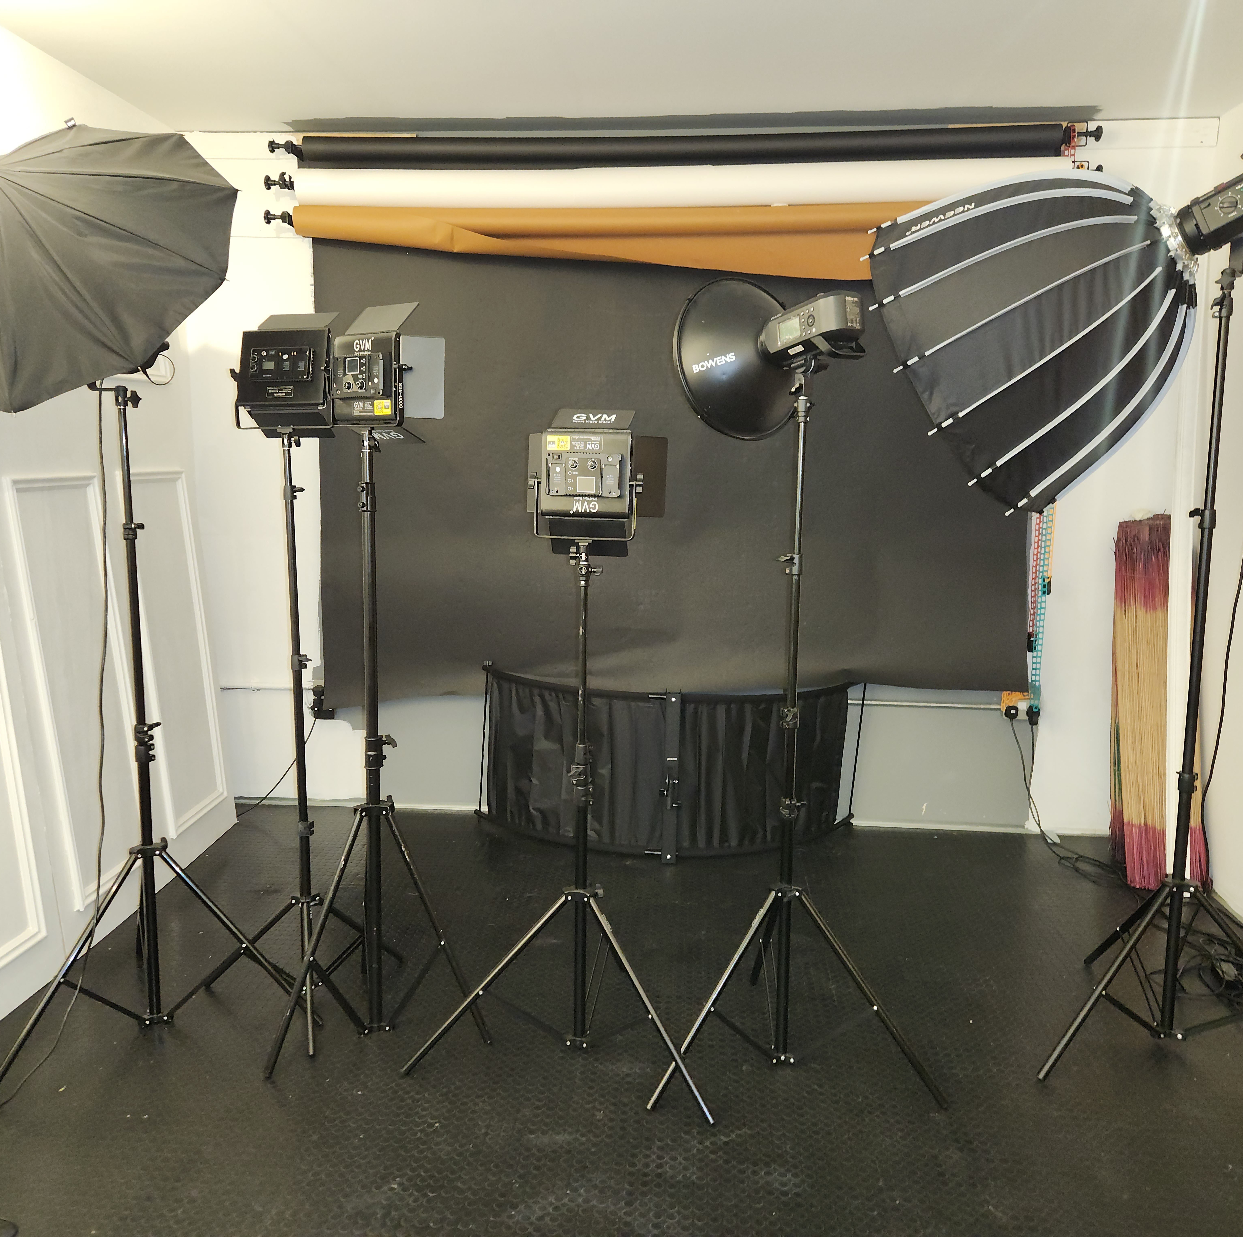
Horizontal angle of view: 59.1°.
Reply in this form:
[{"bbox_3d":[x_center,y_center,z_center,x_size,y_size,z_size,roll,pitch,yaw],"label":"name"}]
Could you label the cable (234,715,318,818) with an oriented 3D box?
[{"bbox_3d":[-1.382,0.603,4.400,0.292,0.375,0.140,1,8,5],"label":"cable"}]

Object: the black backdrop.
[{"bbox_3d":[0.182,-0.556,4.159,2.730,1.900,0.100,1,9,4],"label":"black backdrop"}]

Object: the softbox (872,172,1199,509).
[{"bbox_3d":[1.098,-0.763,2.702,0.593,0.863,0.863,-29,-12,38],"label":"softbox"}]

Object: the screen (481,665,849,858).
[{"bbox_3d":[0.159,0.531,4.117,1.489,0.620,0.420,1,8,5],"label":"screen"}]

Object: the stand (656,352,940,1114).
[{"bbox_3d":[0.381,0.244,2.605,0.683,1.629,0.624,0,8,-4],"label":"stand"}]

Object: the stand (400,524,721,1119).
[{"bbox_3d":[-0.064,0.426,2.676,0.755,1.242,0.655,3,9,17],"label":"stand"}]

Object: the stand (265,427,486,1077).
[{"bbox_3d":[-0.641,0.287,2.732,0.542,1.492,0.493,-2,9,-19],"label":"stand"}]

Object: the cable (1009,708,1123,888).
[{"bbox_3d":[1.585,0.648,3.943,0.309,0.460,0.480,1,8,5],"label":"cable"}]

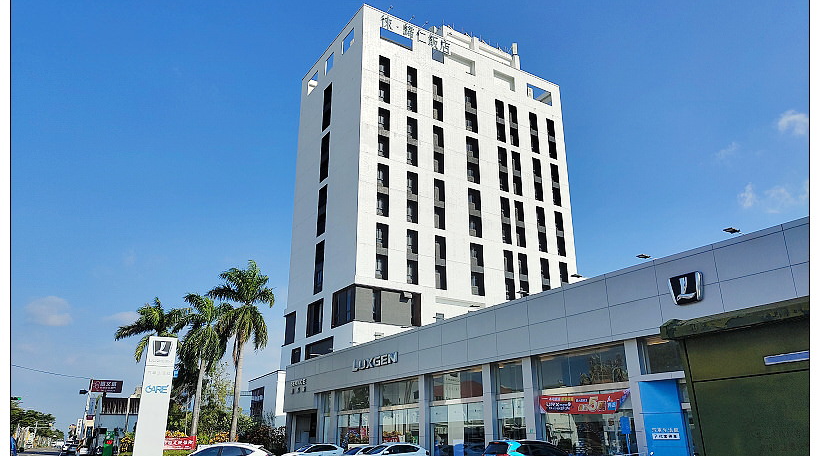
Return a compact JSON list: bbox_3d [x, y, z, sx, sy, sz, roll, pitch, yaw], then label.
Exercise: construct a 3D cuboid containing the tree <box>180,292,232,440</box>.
[{"bbox_3d":[-14.905,10.515,41.932,4.100,12.164,4.100,7,-21,-18],"label":"tree"}]

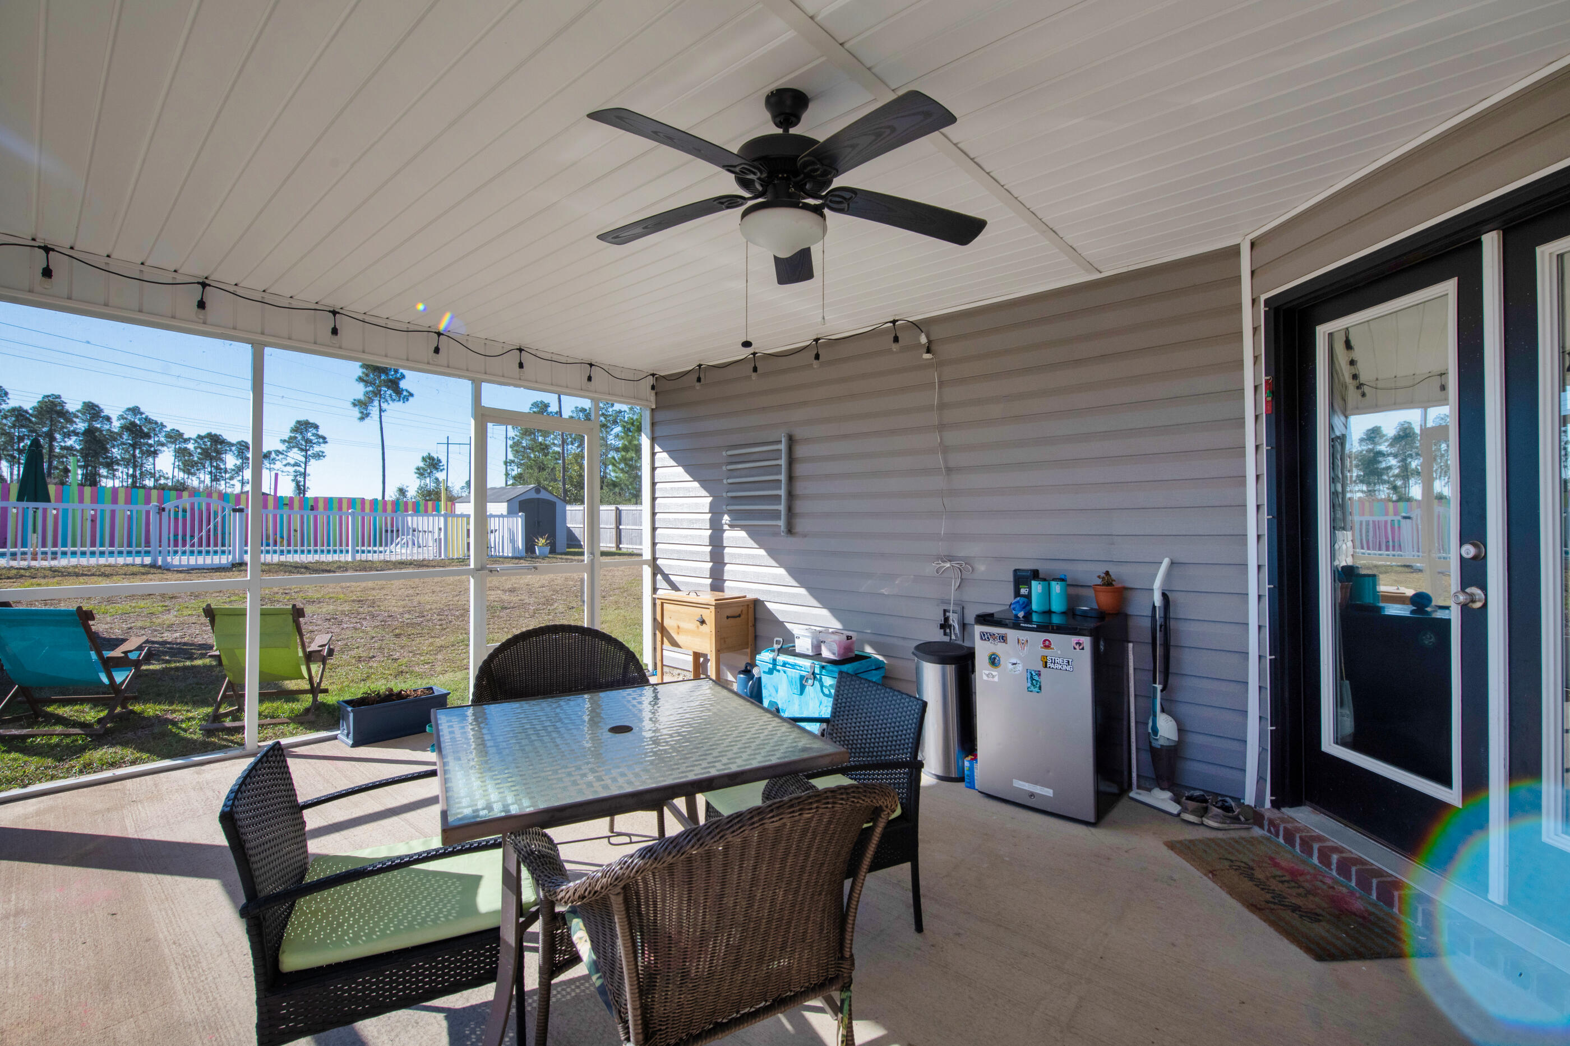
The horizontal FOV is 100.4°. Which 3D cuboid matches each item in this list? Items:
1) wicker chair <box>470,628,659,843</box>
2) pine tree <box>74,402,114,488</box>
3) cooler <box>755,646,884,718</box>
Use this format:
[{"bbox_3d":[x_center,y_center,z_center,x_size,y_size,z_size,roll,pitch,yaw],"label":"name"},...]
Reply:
[{"bbox_3d":[-0.800,0.846,2.460,0.660,0.860,0.650,0,0,-27],"label":"wicker chair"},{"bbox_3d":[-71.800,-5.249,68.000,3.600,14.000,3.600,0,-1,44],"label":"pine tree"},{"bbox_3d":[0.220,1.078,4.050,0.660,0.450,0.420,0,-1,44],"label":"cooler"}]

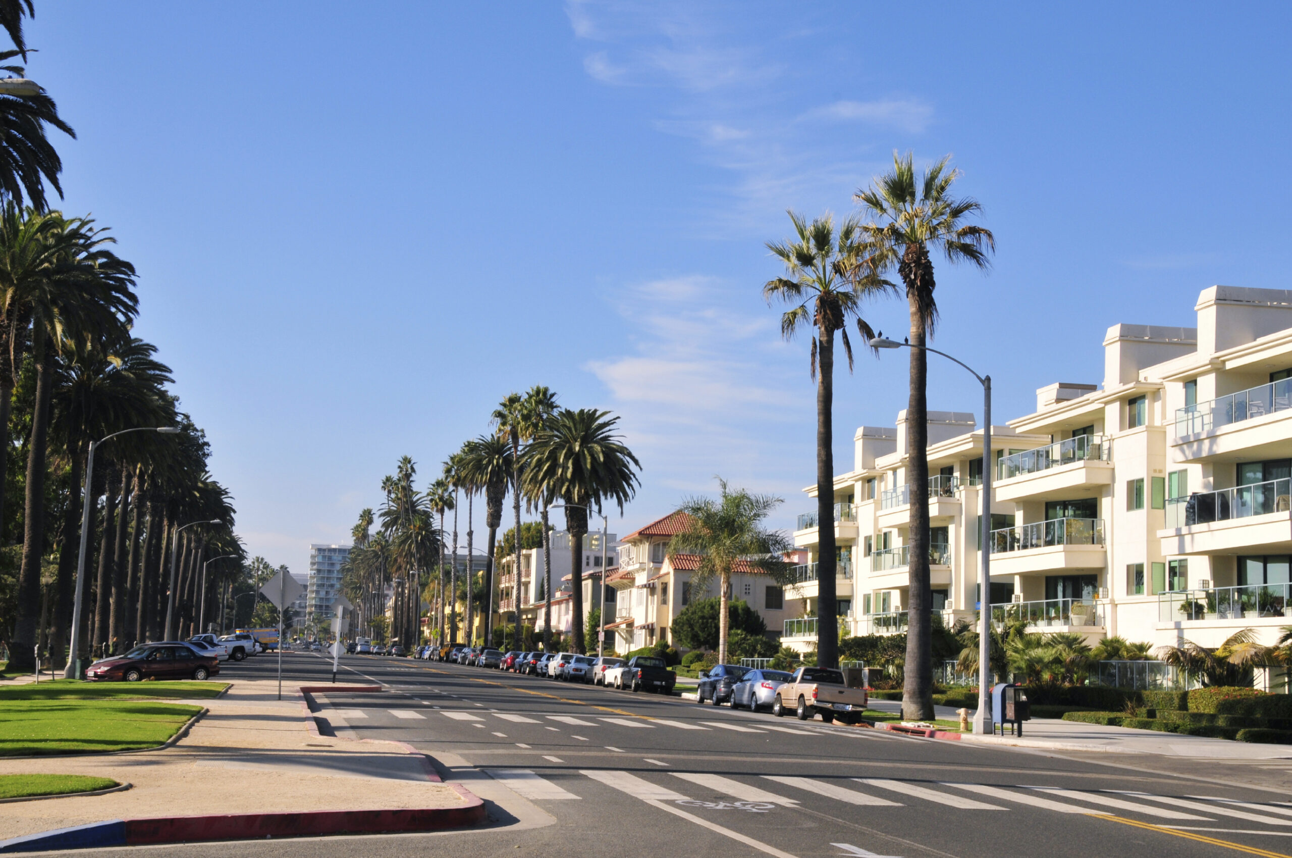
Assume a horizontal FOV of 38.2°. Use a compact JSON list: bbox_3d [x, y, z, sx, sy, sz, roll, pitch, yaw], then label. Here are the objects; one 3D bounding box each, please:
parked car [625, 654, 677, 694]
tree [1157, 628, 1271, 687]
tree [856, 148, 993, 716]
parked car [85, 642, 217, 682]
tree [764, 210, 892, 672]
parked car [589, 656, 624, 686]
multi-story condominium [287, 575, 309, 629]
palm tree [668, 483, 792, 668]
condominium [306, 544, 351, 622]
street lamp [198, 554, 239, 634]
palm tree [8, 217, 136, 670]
[{"bbox_3d":[0.078,11.208,85.106,1.720,1.600,4.700,3,-7,-11],"label":"parked car"},{"bbox_3d":[16.982,7.256,55.663,3.300,2.660,3.300,3,-7,-10],"label":"tree"},{"bbox_3d":[8.384,0.073,56.745,4.256,17.378,4.256,1,-7,8],"label":"tree"},{"bbox_3d":[-17.610,8.481,67.175,4.500,1.380,1.700,7,-9,-35],"label":"parked car"},{"bbox_3d":[6.590,0.943,65.775,4.600,17.547,4.600,3,-7,-10],"label":"tree"},{"bbox_3d":[-1.875,12.163,94.005,1.770,1.430,4.600,3,-7,-10],"label":"parked car"},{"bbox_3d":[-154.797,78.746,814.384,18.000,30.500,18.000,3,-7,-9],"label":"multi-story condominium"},{"bbox_3d":[3.555,6.794,80.605,5.470,9.306,5.470,2,-7,3],"label":"palm tree"},{"bbox_3d":[-129.254,71.303,790.420,26.000,41.500,22.000,3,-7,-9],"label":"condominium"},{"bbox_3d":[-42.811,17.461,186.989,3.440,9.940,0.450,3,-7,-11],"label":"street lamp"},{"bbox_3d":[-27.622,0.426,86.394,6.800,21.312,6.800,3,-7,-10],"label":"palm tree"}]

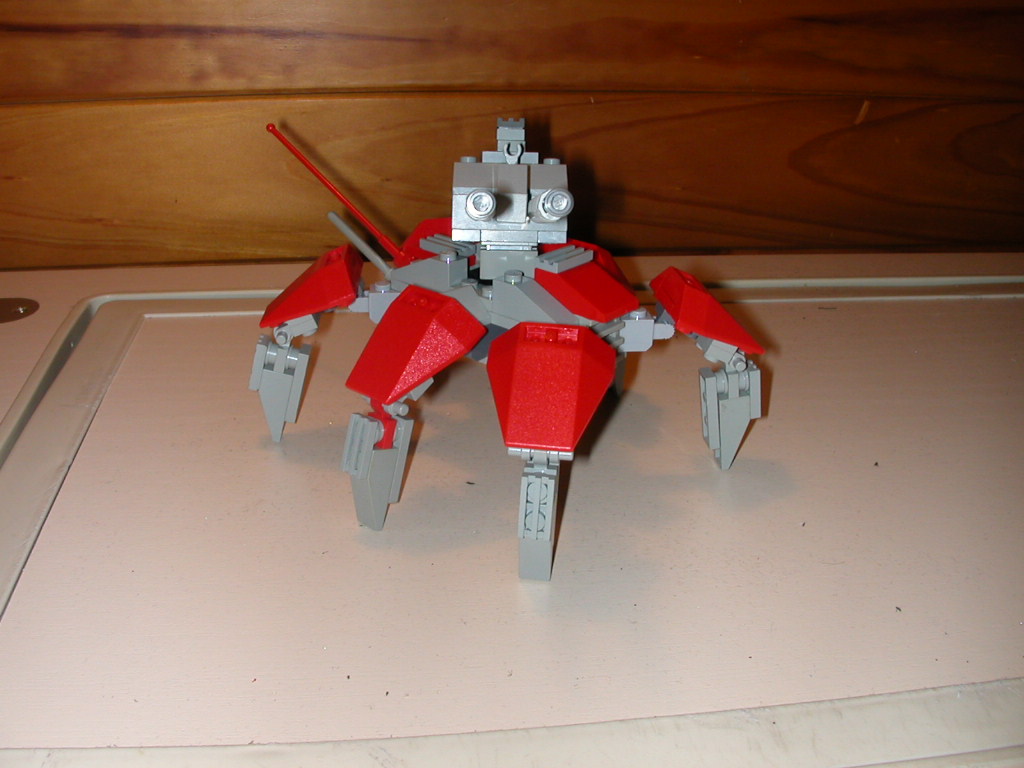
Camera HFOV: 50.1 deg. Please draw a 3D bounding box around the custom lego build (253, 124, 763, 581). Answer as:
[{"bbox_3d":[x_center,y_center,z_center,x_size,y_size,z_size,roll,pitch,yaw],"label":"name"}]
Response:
[{"bbox_3d":[-0.003,-0.022,0.312,0.157,0.094,0.140,3,26,5],"label":"custom lego build"}]

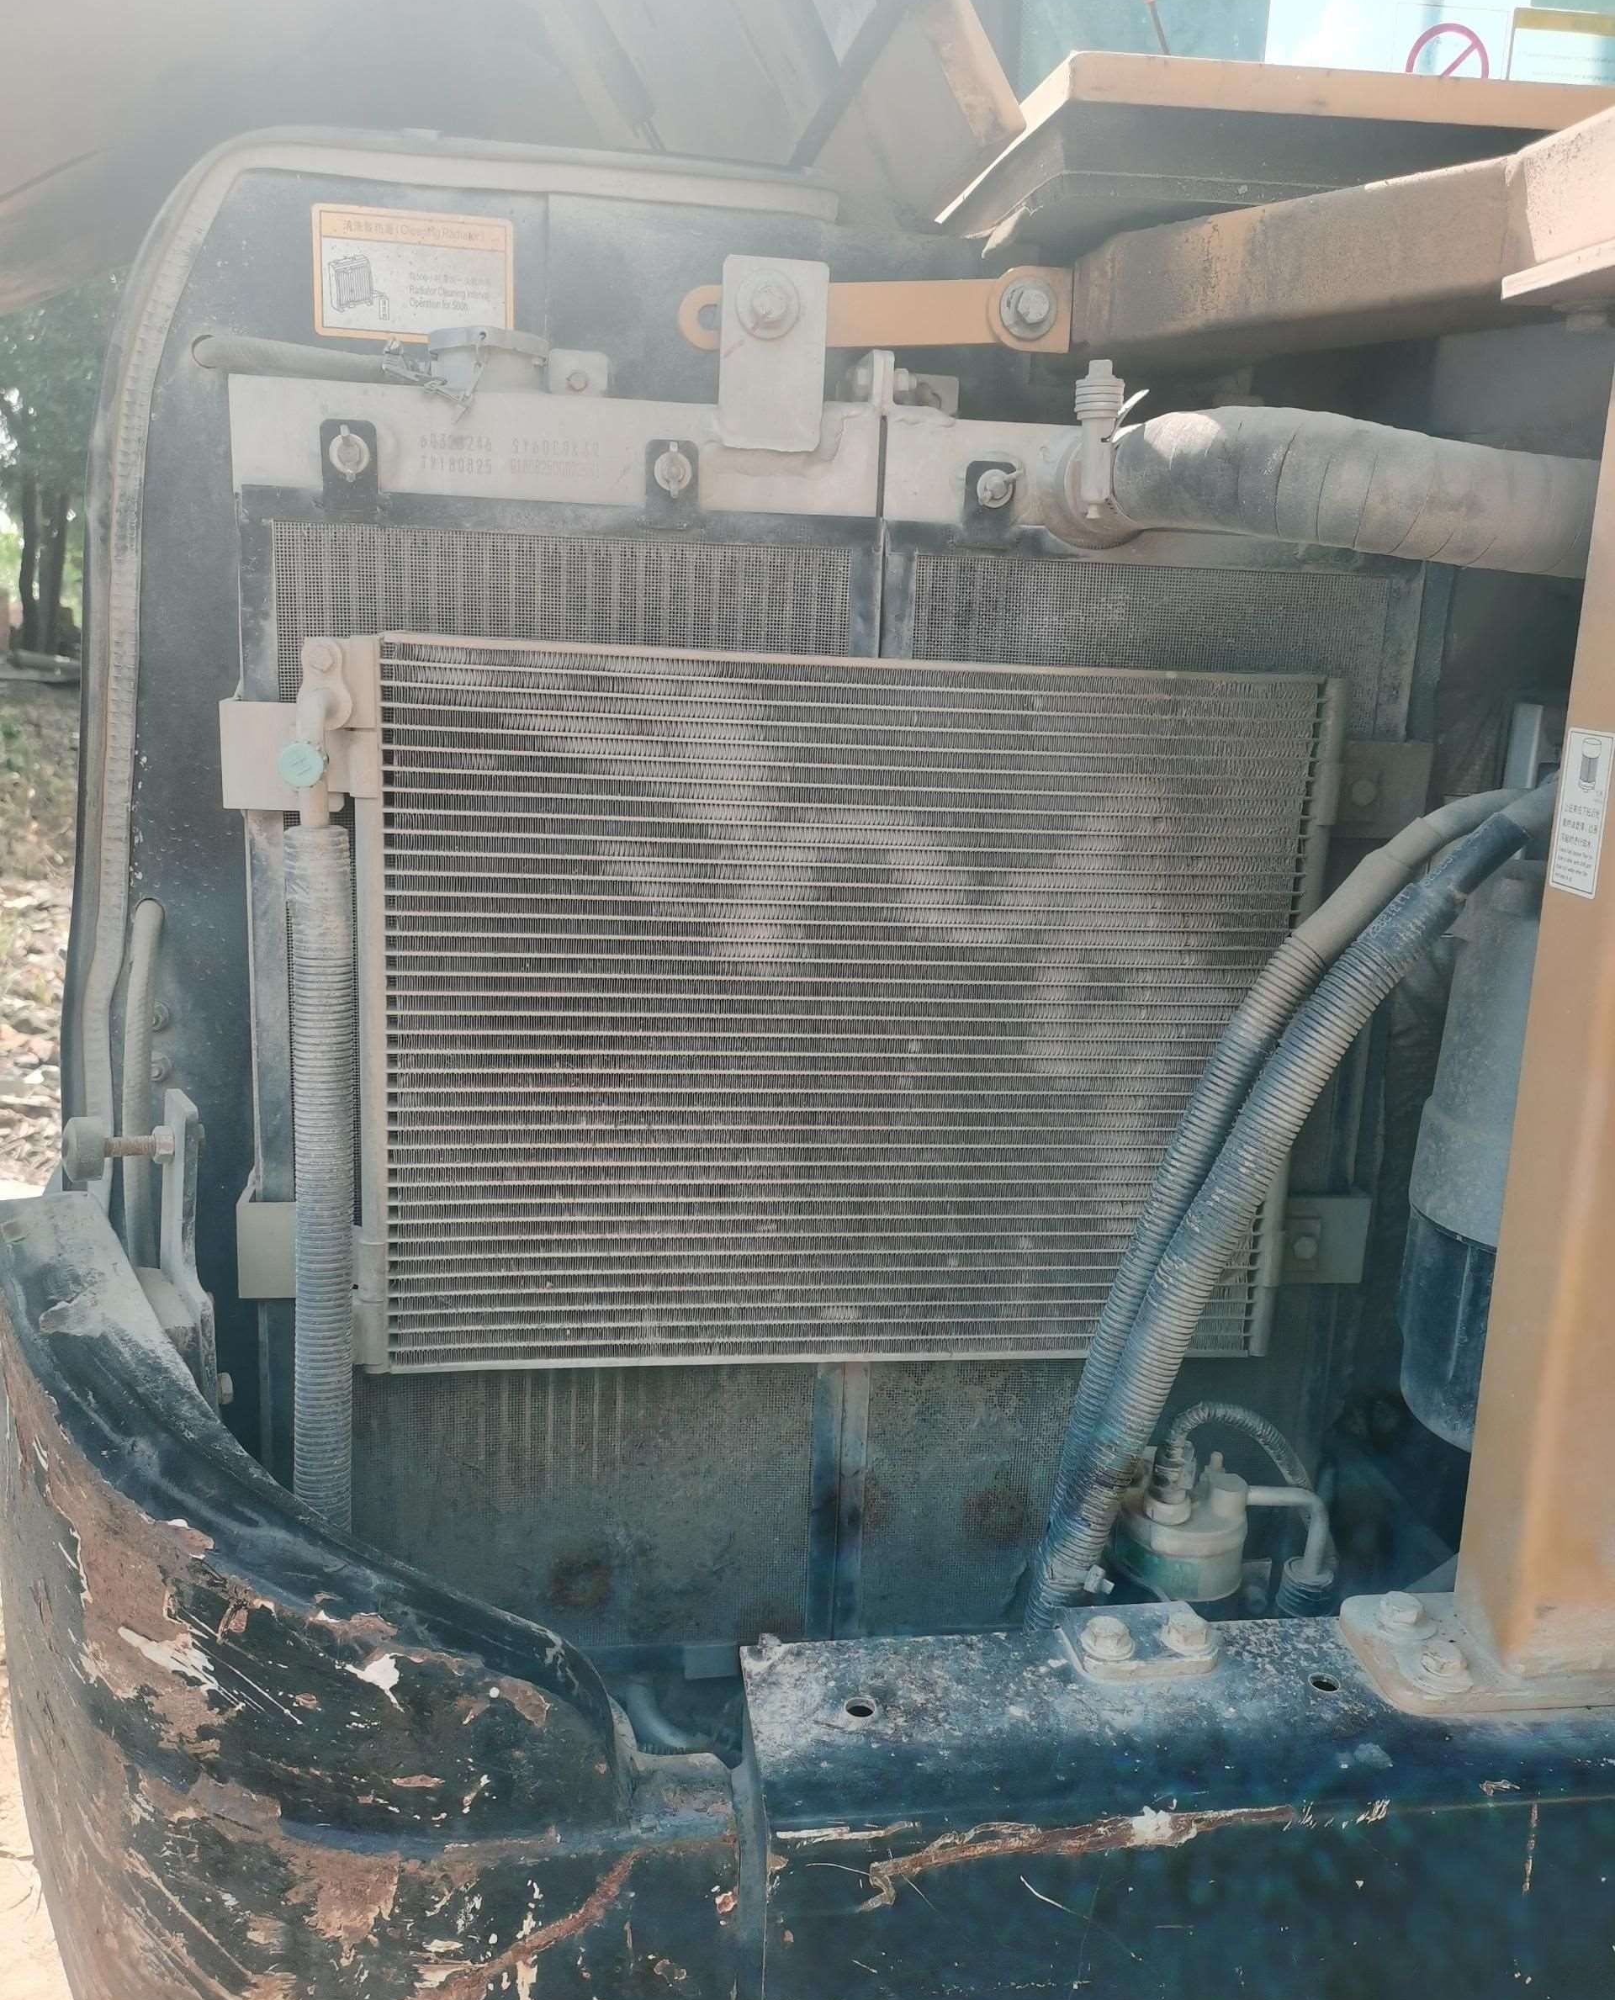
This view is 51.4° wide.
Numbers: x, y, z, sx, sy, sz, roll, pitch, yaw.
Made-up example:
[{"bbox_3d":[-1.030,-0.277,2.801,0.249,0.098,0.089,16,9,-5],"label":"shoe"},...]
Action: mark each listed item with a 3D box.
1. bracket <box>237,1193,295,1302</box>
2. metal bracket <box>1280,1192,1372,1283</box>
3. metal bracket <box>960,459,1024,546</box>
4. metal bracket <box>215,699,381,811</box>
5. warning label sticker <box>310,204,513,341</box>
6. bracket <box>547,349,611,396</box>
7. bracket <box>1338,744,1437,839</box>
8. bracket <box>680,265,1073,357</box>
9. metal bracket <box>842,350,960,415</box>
[{"bbox_3d":[-0.310,0.144,1.026,0.064,0.060,0.050,1,14,-9],"label":"bracket"},{"bbox_3d":[0.334,0.153,1.117,0.064,0.059,0.038,1,14,-9],"label":"metal bracket"},{"bbox_3d":[0.110,-0.293,0.987,0.035,0.047,0.028,1,14,-9],"label":"metal bracket"},{"bbox_3d":[-0.285,-0.141,0.955,0.082,0.059,0.053,1,14,-9],"label":"metal bracket"},{"bbox_3d":[-0.231,-0.425,0.986,0.115,0.072,0.003,1,14,-9],"label":"warning label sticker"},{"bbox_3d":[-0.136,-0.370,1.000,0.035,0.030,0.016,1,14,-9],"label":"bracket"},{"bbox_3d":[0.350,-0.133,1.048,0.064,0.058,0.038,1,14,-9],"label":"bracket"},{"bbox_3d":[0.040,-0.391,0.956,0.223,0.048,0.028,-1,14,-1],"label":"bracket"},{"bbox_3d":[0.056,-0.367,1.002,0.067,0.036,0.055,1,14,-9],"label":"metal bracket"}]

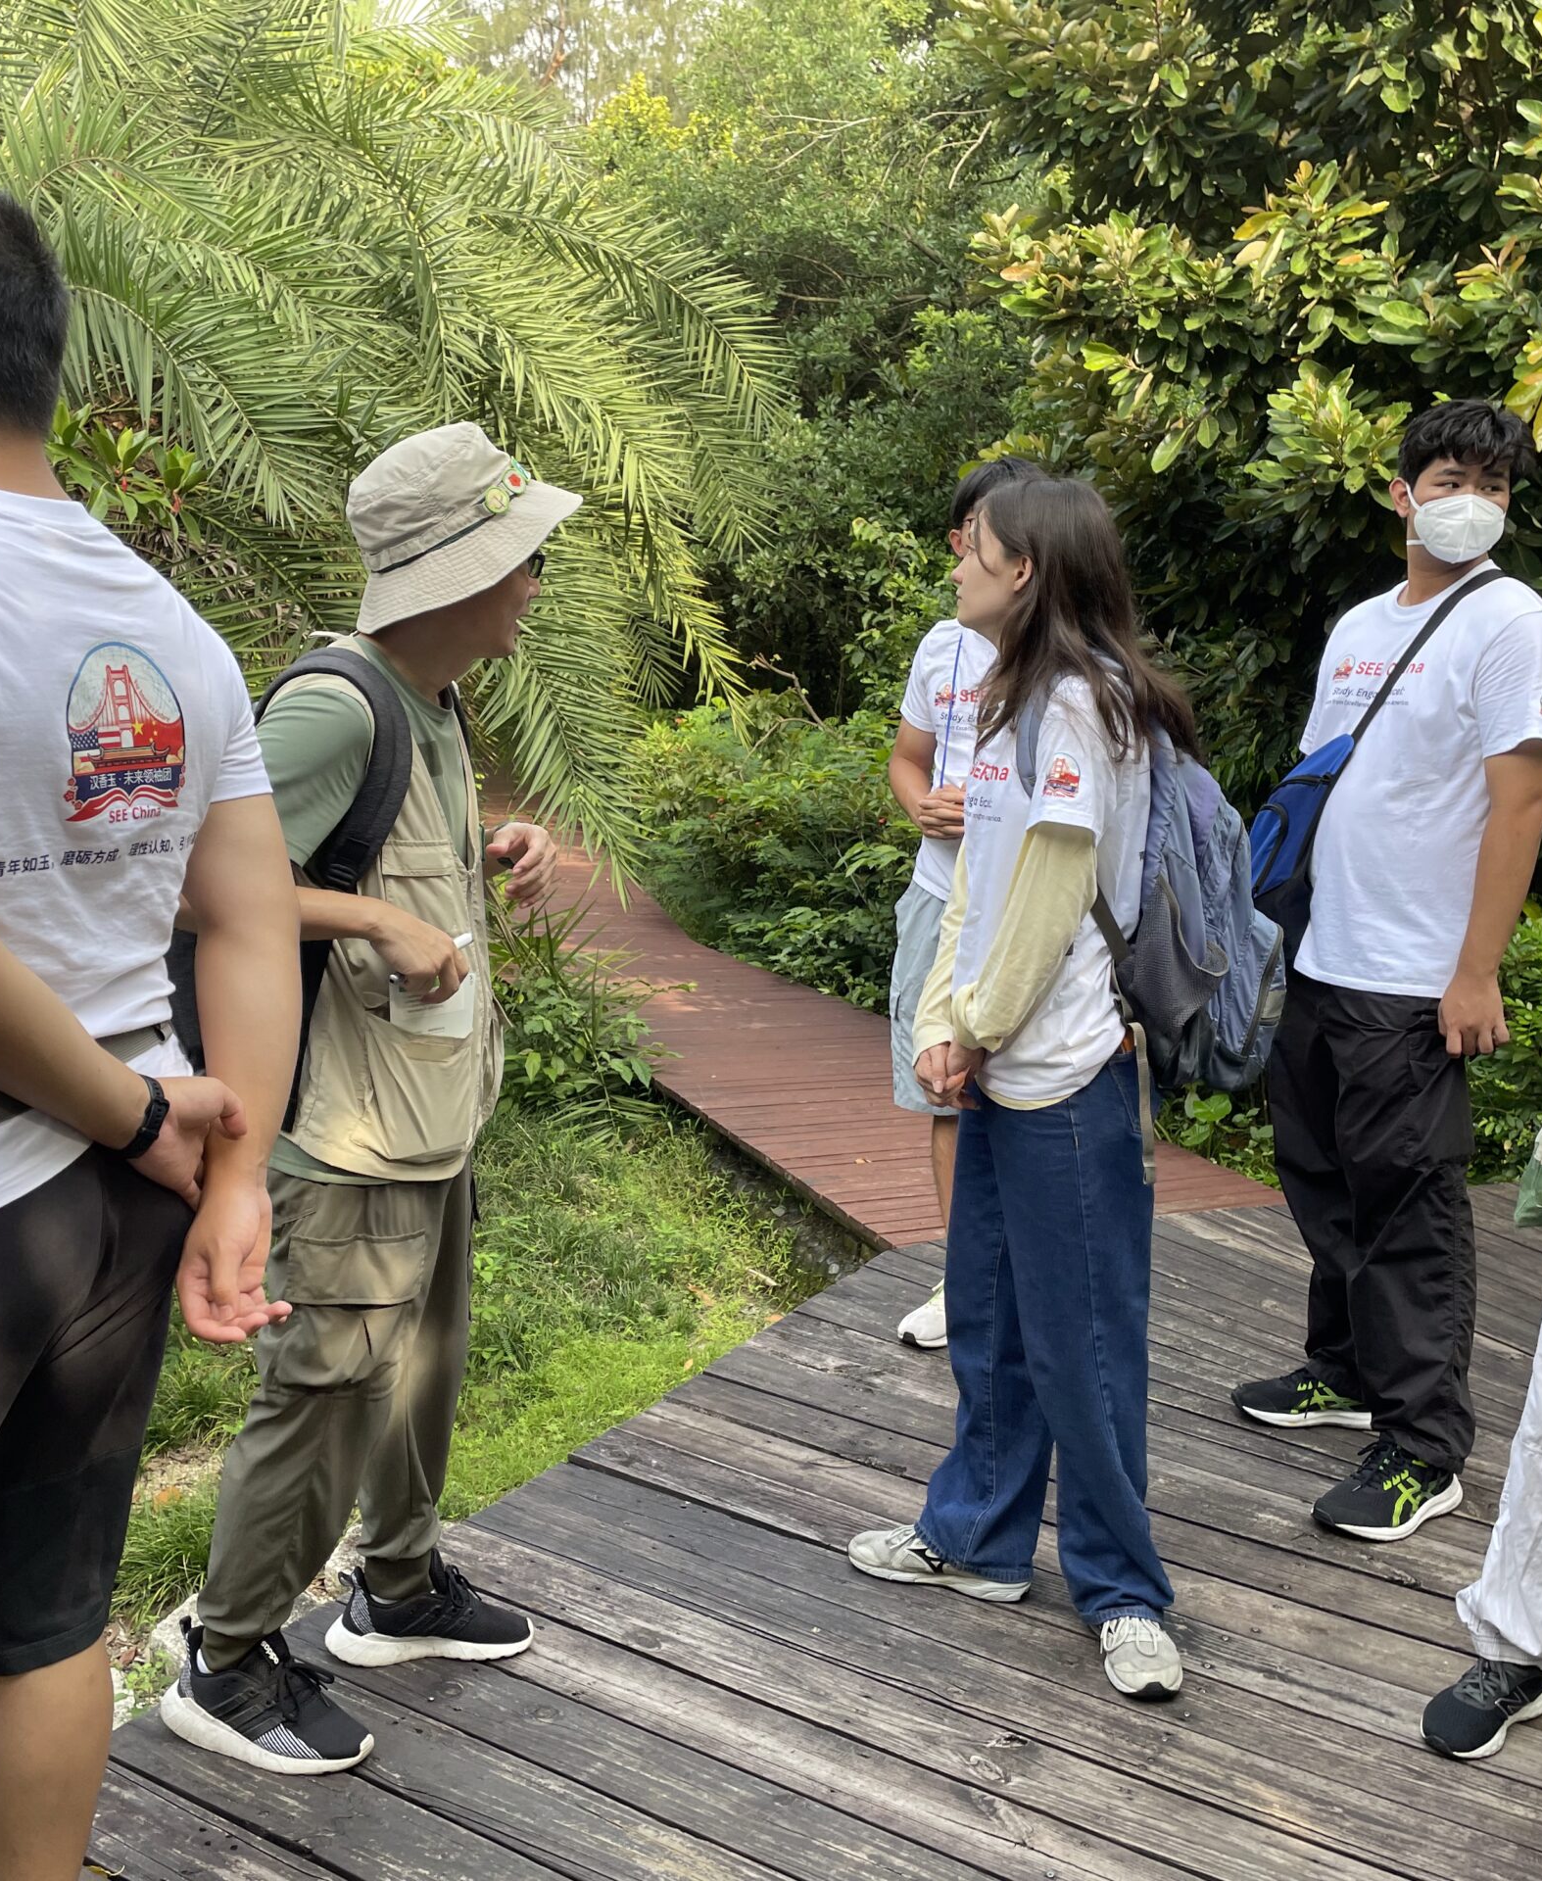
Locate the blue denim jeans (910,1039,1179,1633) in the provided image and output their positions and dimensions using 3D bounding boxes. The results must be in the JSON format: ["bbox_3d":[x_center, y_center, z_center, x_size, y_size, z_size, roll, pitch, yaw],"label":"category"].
[{"bbox_3d":[0.401,0.544,2.668,0.355,0.910,0.365,-1,14,-14],"label":"blue denim jeans"}]

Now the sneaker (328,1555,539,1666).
[{"bbox_3d":[-0.469,0.918,2.608,0.288,0.120,0.105,3,12,-6],"label":"sneaker"}]

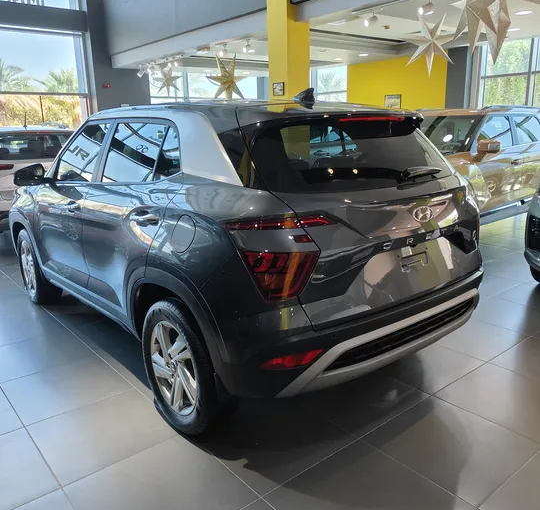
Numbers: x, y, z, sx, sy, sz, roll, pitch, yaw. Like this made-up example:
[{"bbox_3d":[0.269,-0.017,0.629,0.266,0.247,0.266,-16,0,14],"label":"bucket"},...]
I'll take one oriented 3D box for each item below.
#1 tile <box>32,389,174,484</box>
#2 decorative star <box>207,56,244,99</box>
[{"bbox_3d":[-0.841,0.894,2.542,0.604,0.010,0.604,-13,18,-38],"label":"tile"},{"bbox_3d":[-0.681,-2.786,8.100,0.210,0.930,0.920,12,20,42],"label":"decorative star"}]

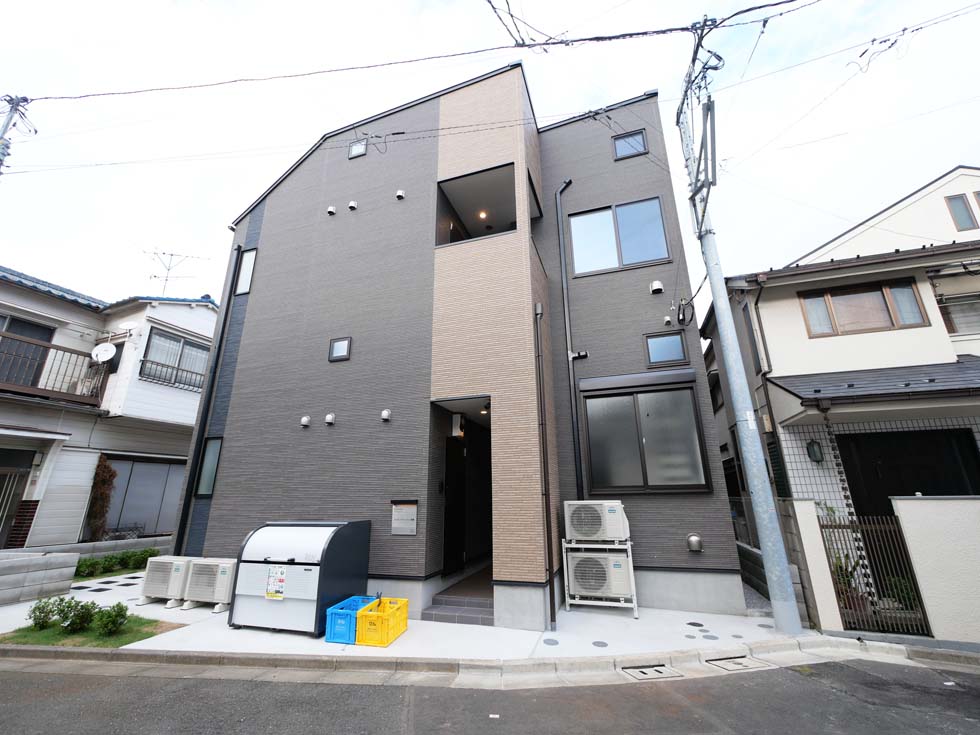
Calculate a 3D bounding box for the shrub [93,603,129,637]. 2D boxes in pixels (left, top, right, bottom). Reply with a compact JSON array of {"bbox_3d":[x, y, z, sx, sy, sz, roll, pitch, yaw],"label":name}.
[{"bbox_3d":[-4.452,2.954,4.661,0.300,0.320,0.300,-6,-18,17],"label":"shrub"}]

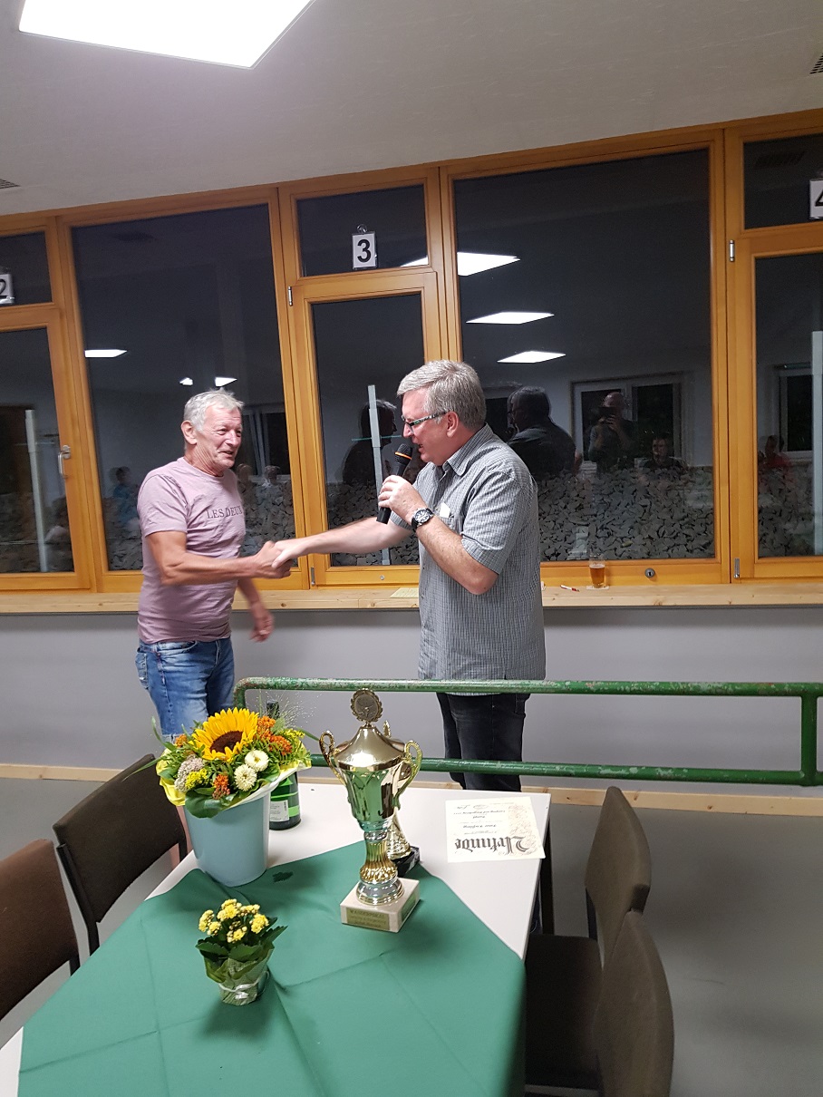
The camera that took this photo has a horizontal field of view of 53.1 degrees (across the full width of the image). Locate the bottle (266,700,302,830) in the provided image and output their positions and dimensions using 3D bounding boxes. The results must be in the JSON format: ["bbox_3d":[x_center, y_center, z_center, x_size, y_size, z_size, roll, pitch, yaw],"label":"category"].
[{"bbox_3d":[-0.324,0.518,1.998,0.085,0.307,0.085,-2,9,14],"label":"bottle"}]

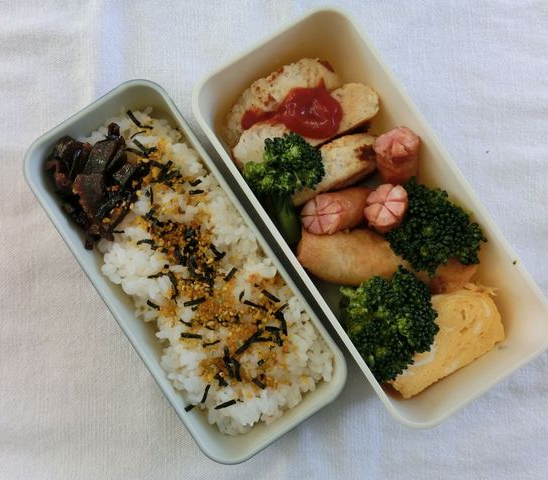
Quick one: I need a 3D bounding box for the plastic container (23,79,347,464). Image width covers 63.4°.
[{"bbox_3d":[-0.041,0.014,0.227,0.077,0.046,0.176,-34,88,-2],"label":"plastic container"}]

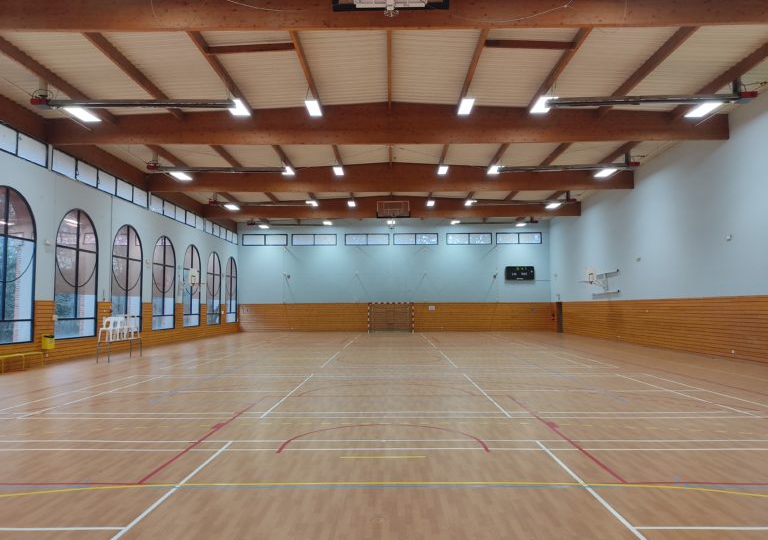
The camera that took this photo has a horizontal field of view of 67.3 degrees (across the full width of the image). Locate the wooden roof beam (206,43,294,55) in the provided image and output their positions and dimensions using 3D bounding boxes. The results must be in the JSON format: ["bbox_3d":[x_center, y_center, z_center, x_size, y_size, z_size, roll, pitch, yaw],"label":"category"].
[{"bbox_3d":[-3.344,-5.566,14.531,2.200,0.190,0.090,-3,-4,1],"label":"wooden roof beam"}]

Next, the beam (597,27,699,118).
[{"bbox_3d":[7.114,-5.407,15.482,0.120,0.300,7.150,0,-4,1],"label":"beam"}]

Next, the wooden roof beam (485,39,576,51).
[{"bbox_3d":[3.594,-5.595,14.349,2.200,0.190,0.090,2,-4,1],"label":"wooden roof beam"}]

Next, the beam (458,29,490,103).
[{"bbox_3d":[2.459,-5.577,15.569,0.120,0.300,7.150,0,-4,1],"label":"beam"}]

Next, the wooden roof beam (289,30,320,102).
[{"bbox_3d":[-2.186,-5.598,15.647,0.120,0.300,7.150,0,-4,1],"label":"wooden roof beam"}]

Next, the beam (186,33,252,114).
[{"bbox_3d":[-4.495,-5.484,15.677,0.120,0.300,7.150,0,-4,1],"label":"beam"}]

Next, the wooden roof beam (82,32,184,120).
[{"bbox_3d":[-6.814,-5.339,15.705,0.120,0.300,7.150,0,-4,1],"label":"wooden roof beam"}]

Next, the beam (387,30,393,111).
[{"bbox_3d":[0.144,-5.653,15.243,0.119,0.258,7.675,0,-4,1],"label":"beam"}]

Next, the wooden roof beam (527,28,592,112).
[{"bbox_3d":[4.732,-5.508,15.160,0.119,0.258,7.675,0,-4,1],"label":"wooden roof beam"}]

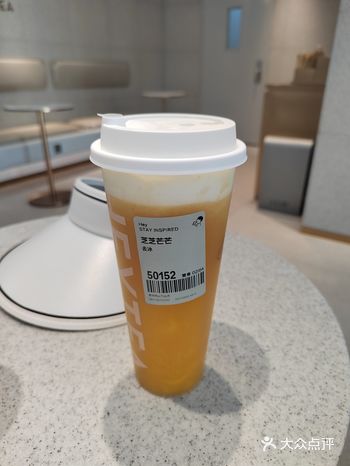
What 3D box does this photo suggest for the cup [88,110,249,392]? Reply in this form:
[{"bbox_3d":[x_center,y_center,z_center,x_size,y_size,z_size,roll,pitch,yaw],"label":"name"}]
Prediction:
[{"bbox_3d":[-0.004,0.026,0.229,0.095,0.203,0.095,0,26,0],"label":"cup"}]

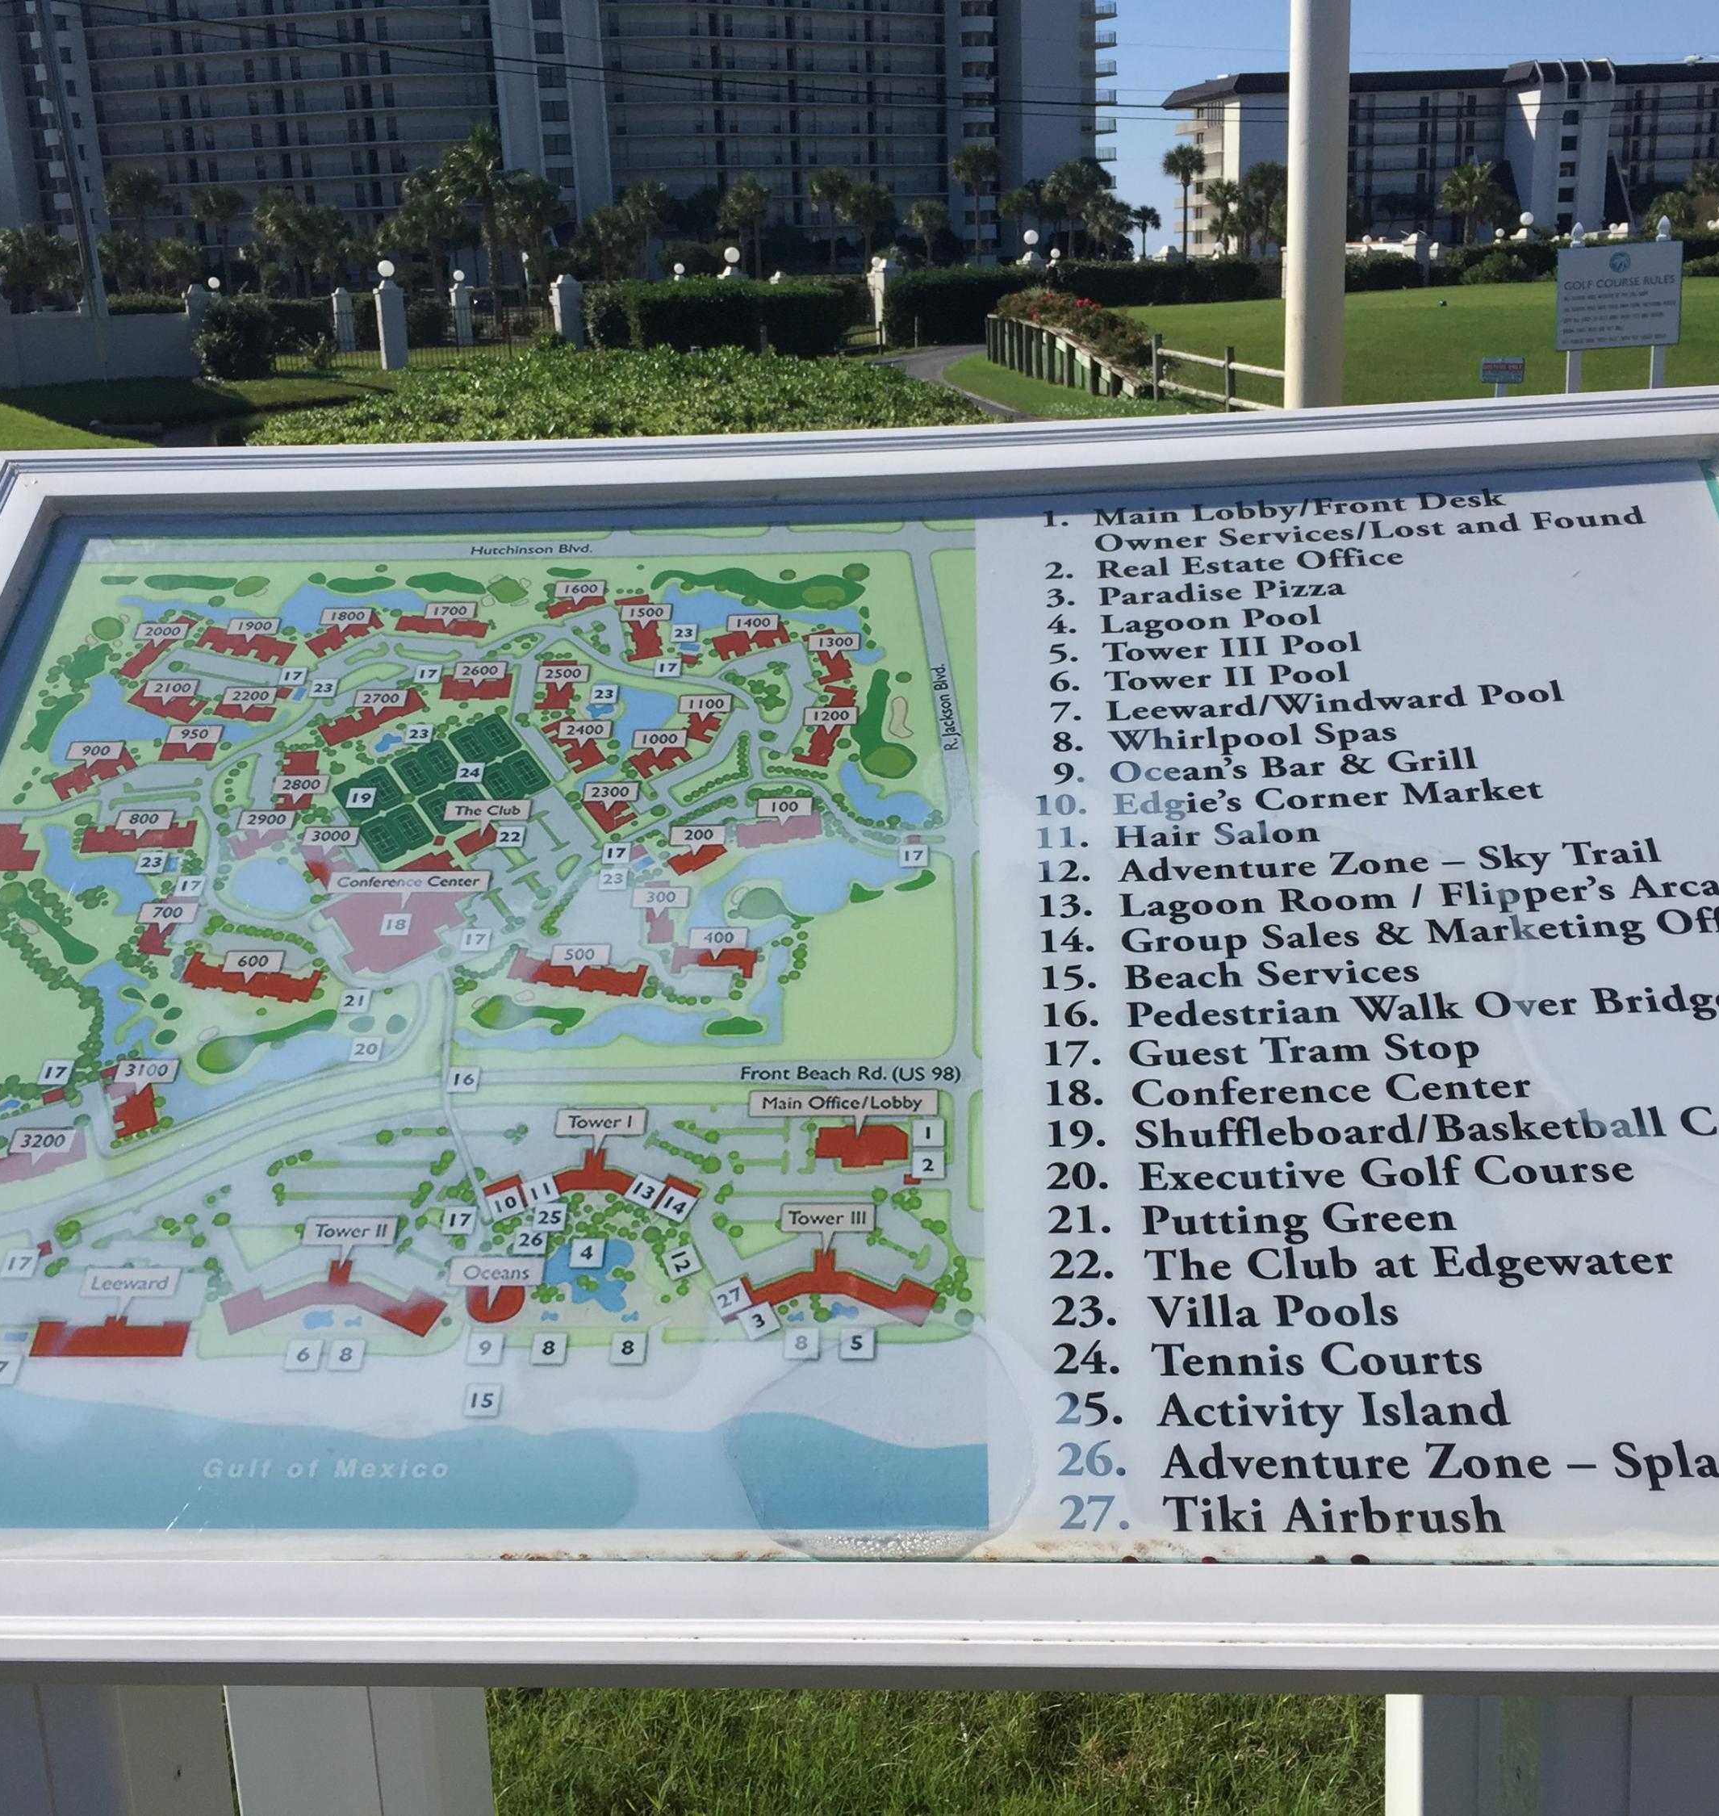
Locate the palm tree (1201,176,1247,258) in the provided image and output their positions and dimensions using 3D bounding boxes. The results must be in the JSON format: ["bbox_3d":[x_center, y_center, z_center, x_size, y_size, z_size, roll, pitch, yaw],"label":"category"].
[{"bbox_3d":[22.200,-40.970,123.520,2.650,6.480,2.650,1,17,10],"label":"palm tree"}]

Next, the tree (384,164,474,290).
[{"bbox_3d":[-18.430,-27.870,85.750,3.520,6.470,3.520,-6,17,-10],"label":"tree"}]

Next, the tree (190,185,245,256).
[{"bbox_3d":[-35.590,-35.530,111.190,3.010,7.800,3.010,-7,18,-16],"label":"tree"}]

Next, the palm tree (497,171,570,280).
[{"bbox_3d":[-15.236,-31.694,95.000,3.380,5.300,3.380,-5,18,-8],"label":"palm tree"}]

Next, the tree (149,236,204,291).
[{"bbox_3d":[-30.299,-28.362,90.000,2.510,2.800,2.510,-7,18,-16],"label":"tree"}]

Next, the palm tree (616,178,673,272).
[{"bbox_3d":[-11.642,-36.654,110.000,3.170,5.260,3.170,-4,18,-5],"label":"palm tree"}]

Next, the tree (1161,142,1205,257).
[{"bbox_3d":[20.731,-45.189,130.000,2.870,7.220,2.870,1,18,9],"label":"tree"}]

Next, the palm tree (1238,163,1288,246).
[{"bbox_3d":[24.640,-41.340,122.940,3.100,7.320,3.100,1,17,11],"label":"palm tree"}]

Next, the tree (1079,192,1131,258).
[{"bbox_3d":[14.010,-37.720,115.190,2.900,5.760,2.900,0,17,7],"label":"tree"}]

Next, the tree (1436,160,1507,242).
[{"bbox_3d":[28.704,-32.988,95.000,3.380,4.020,3.380,3,18,16],"label":"tree"}]

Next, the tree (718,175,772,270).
[{"bbox_3d":[-6.205,-36.961,110.000,2.960,5.260,2.960,-3,17,-2],"label":"tree"}]

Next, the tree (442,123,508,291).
[{"bbox_3d":[-16.690,-29.160,86.780,2.750,8.200,2.750,-5,17,-9],"label":"tree"}]

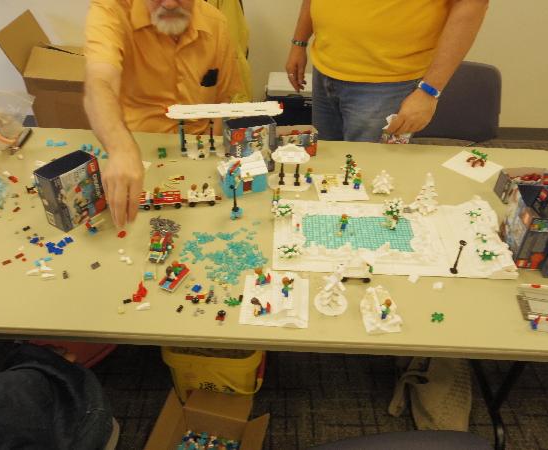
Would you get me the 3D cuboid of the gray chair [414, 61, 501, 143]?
[{"bbox_3d":[0.640,-0.161,1.875,0.490,0.830,0.540,5,38,3],"label":"gray chair"}]

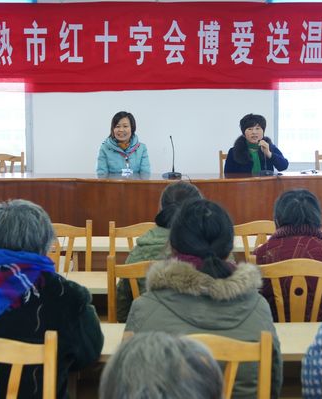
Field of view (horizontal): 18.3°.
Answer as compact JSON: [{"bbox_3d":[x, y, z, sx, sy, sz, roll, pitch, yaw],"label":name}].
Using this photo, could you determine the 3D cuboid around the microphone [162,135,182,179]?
[{"bbox_3d":[0.087,-0.345,8.019,0.155,0.335,0.160,0,5,-1],"label":"microphone"}]

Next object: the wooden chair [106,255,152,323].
[{"bbox_3d":[-0.012,0.675,4.256,0.420,0.930,0.470,0,5,-1],"label":"wooden chair"}]

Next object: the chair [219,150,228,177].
[{"bbox_3d":[0.748,0.048,9.002,0.420,0.930,0.470,0,5,-1],"label":"chair"}]

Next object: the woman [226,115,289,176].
[{"bbox_3d":[0.829,-0.105,8.767,0.540,1.287,0.680,0,5,5],"label":"woman"}]

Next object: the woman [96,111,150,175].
[{"bbox_3d":[-0.331,-0.113,8.773,0.480,1.317,0.660,0,5,-1],"label":"woman"}]

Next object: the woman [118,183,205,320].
[{"bbox_3d":[0.067,0.518,4.396,0.500,1.225,0.680,0,5,-1],"label":"woman"}]

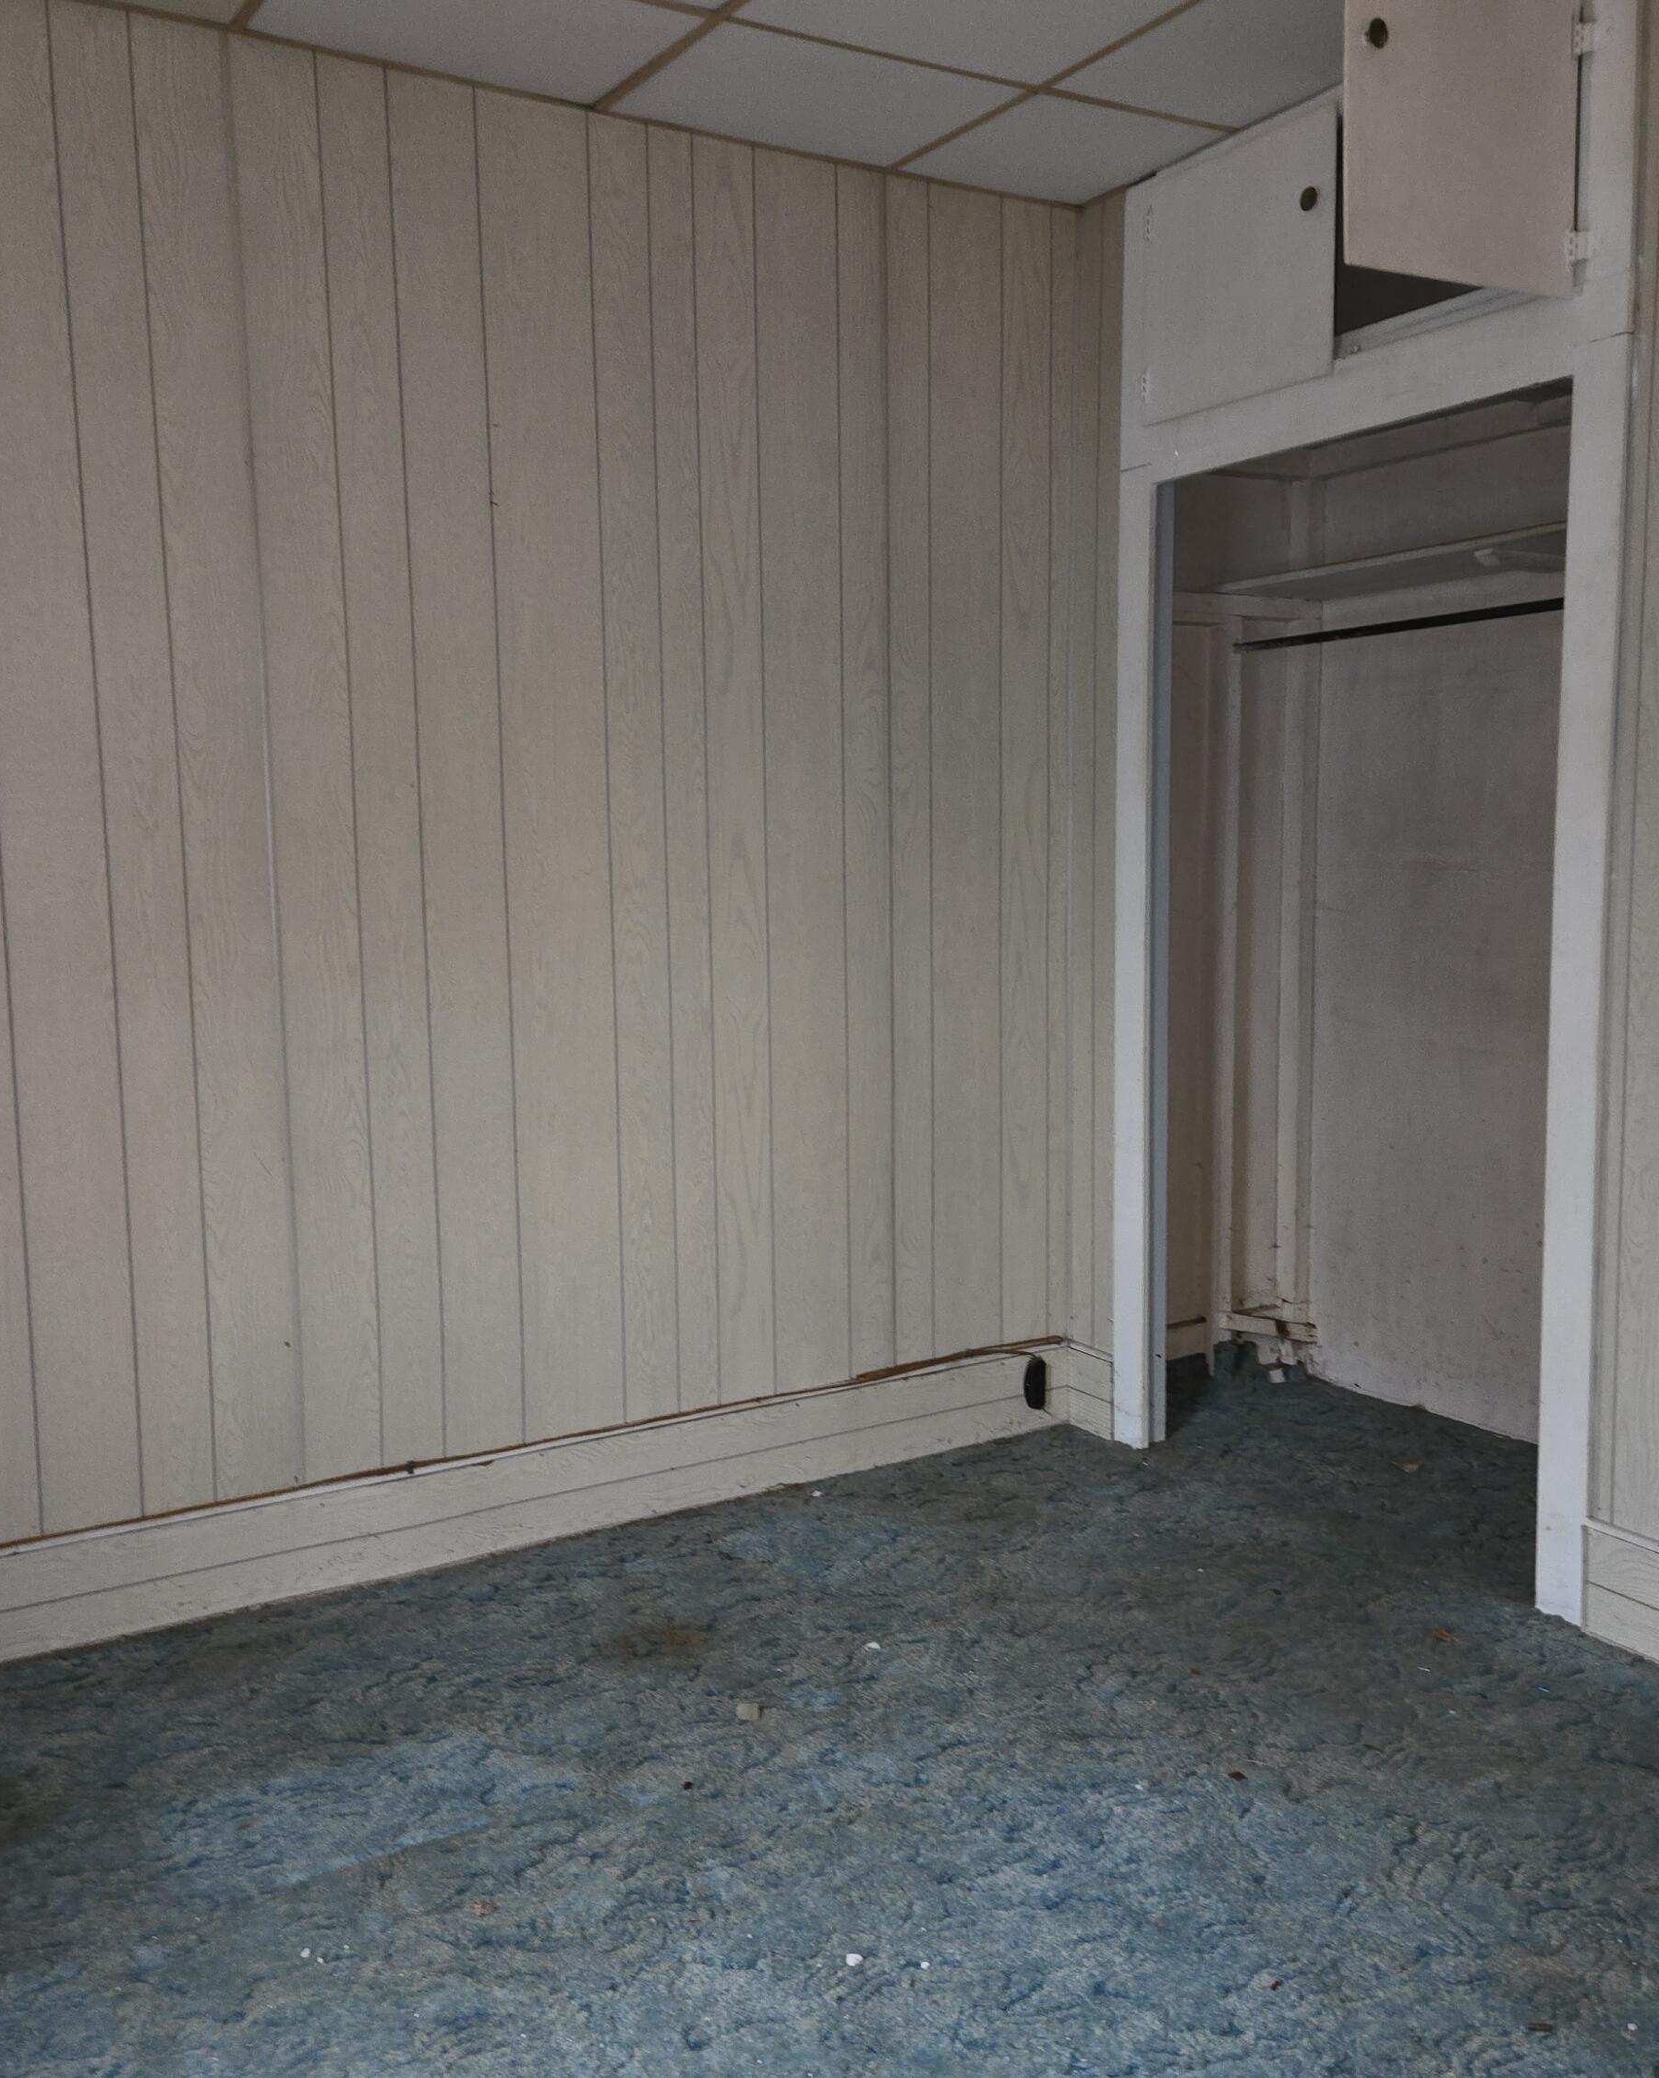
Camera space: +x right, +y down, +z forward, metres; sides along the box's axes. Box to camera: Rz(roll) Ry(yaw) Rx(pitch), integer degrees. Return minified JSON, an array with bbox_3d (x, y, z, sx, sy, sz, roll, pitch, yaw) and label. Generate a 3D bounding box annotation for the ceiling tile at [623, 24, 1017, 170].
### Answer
[{"bbox_3d":[-0.027,-1.615,3.151,0.593,0.020,0.418,-5,8,-30],"label":"ceiling tile"}]

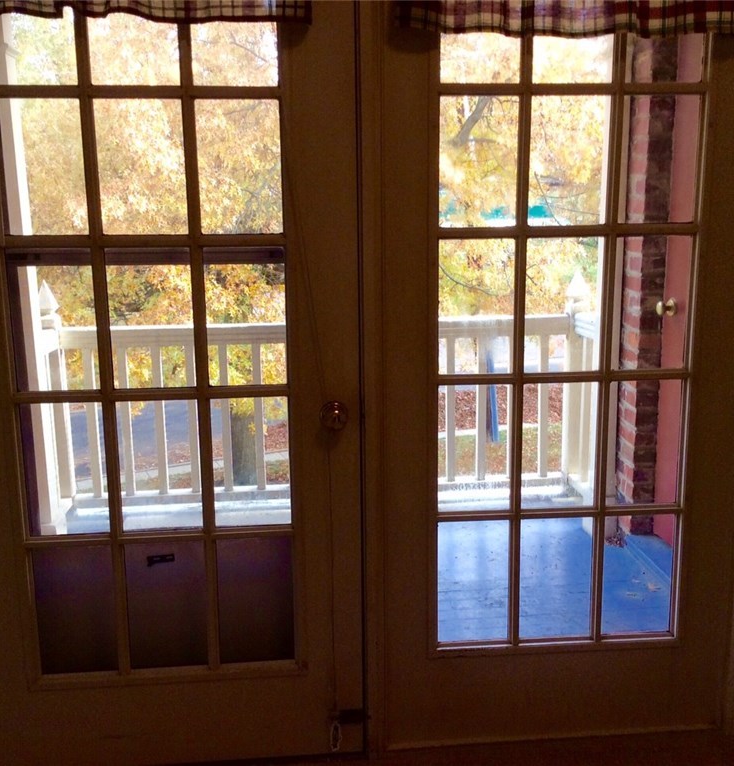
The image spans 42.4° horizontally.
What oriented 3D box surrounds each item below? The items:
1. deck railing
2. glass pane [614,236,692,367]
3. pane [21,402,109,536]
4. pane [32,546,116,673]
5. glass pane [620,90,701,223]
[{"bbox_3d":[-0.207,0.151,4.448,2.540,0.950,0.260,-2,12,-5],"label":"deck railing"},{"bbox_3d":[0.658,-0.183,2.190,0.176,0.308,0.020,-2,12,-5],"label":"glass pane"},{"bbox_3d":[-0.670,0.194,2.111,0.176,0.305,0.020,-2,12,-5],"label":"pane"},{"bbox_3d":[-0.667,0.522,2.177,0.176,0.308,0.020,-2,12,-5],"label":"pane"},{"bbox_3d":[0.655,-0.499,2.126,0.176,0.280,0.020,-2,12,-5],"label":"glass pane"}]

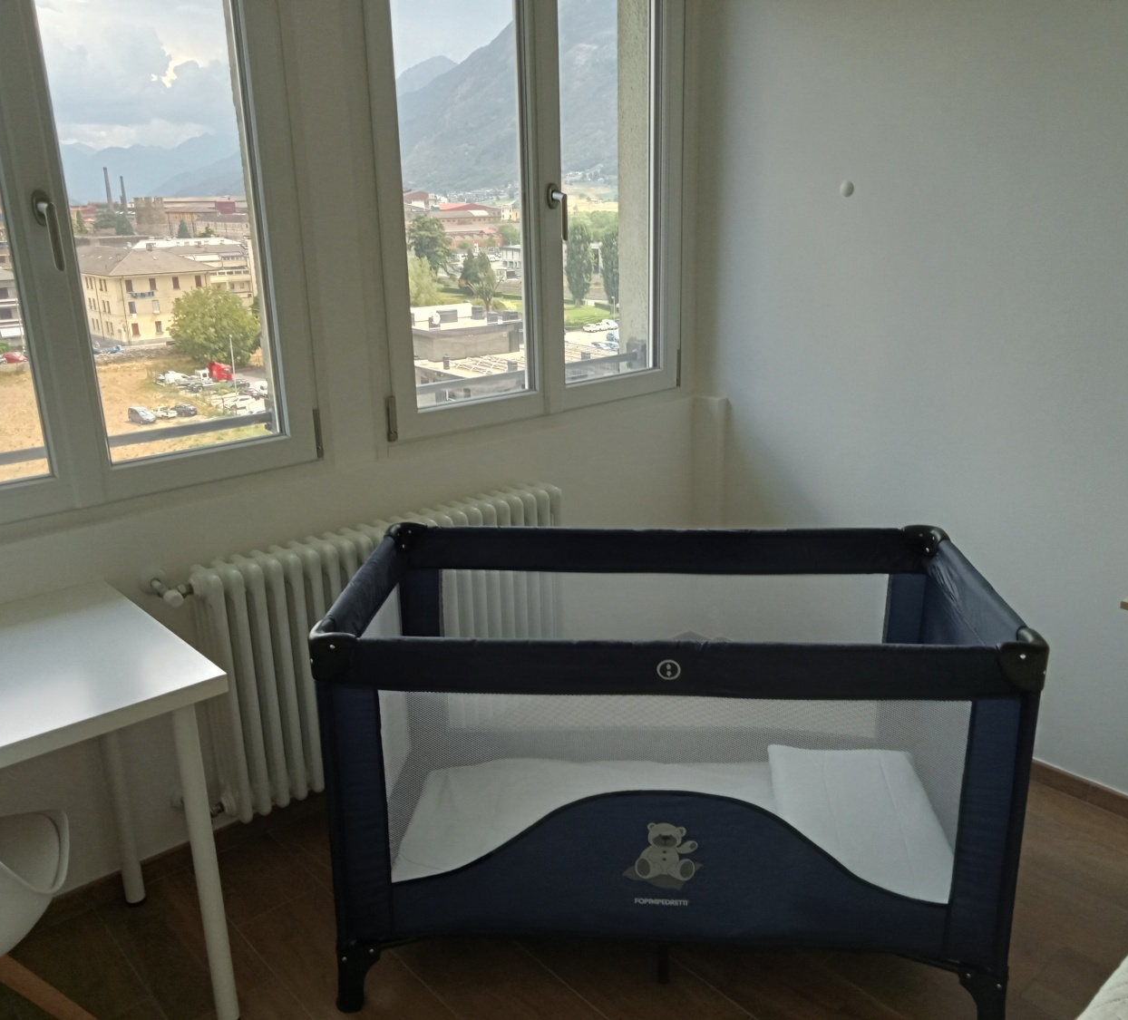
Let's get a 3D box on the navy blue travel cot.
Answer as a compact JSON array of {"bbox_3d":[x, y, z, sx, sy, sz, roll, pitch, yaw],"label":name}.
[{"bbox_3d":[0.208,0.504,2.300,1.260,0.800,0.640,0,19,4],"label":"navy blue travel cot"}]

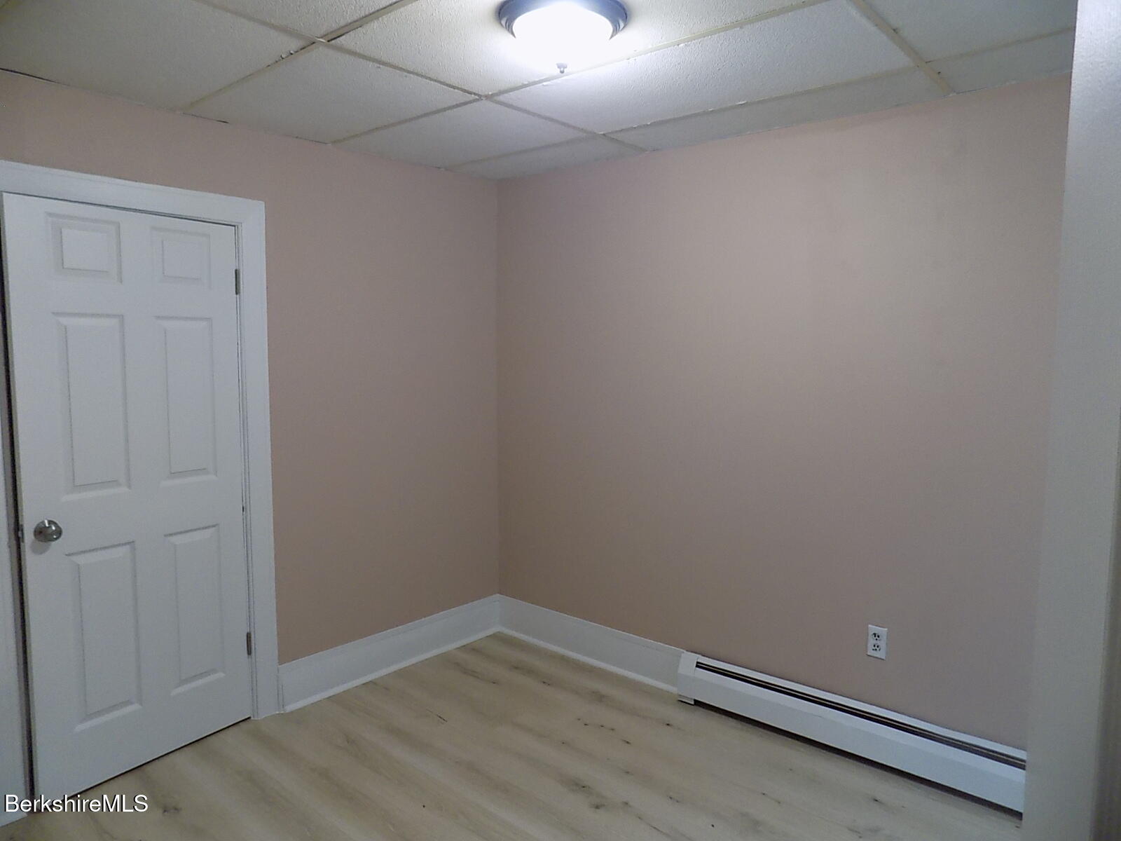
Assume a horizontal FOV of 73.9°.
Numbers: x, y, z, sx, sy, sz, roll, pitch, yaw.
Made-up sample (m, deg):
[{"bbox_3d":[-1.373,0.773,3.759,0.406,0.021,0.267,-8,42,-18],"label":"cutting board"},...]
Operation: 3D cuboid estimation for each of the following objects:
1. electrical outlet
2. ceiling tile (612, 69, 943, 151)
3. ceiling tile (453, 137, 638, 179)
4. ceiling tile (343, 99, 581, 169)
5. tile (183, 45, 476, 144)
[{"bbox_3d":[1.153,0.809,2.715,0.070,0.115,0.008,5,7,41],"label":"electrical outlet"},{"bbox_3d":[0.721,-1.112,2.707,1.193,0.020,0.336,6,9,41],"label":"ceiling tile"},{"bbox_3d":[-0.092,-1.200,3.417,0.924,0.020,0.336,6,9,41],"label":"ceiling tile"},{"bbox_3d":[-0.411,-1.162,3.057,0.924,0.020,0.581,6,9,41],"label":"ceiling tile"},{"bbox_3d":[-0.812,-1.114,2.603,0.924,0.020,0.586,6,9,41],"label":"tile"}]

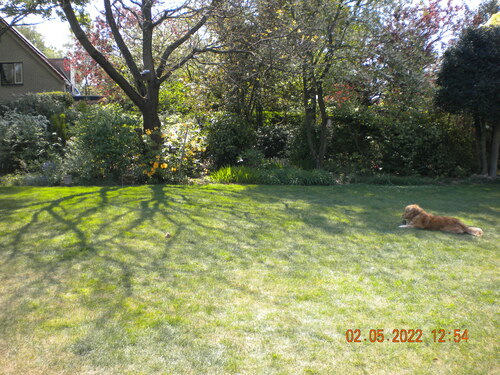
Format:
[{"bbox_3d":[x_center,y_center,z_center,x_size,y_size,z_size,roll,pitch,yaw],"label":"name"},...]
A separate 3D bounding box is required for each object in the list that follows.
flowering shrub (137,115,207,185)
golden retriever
[{"bbox_3d":[-2.380,-1.200,15.500,2.000,2.050,1.700,0,6,0],"label":"flowering shrub"},{"bbox_3d":[3.110,0.530,8.280,1.280,0.400,0.420,3,7,27],"label":"golden retriever"}]

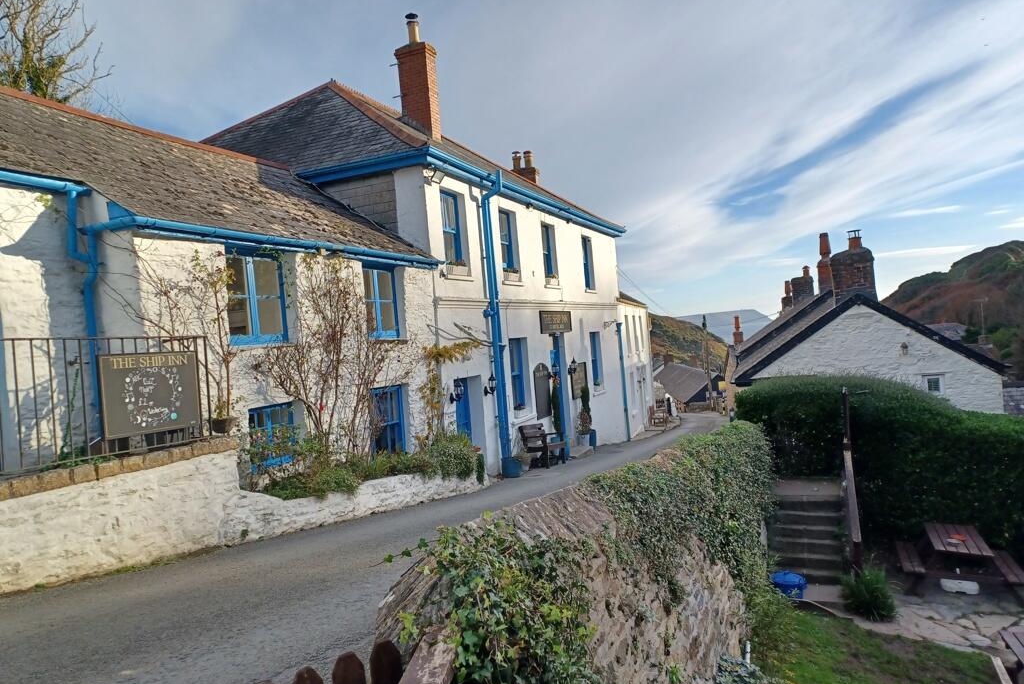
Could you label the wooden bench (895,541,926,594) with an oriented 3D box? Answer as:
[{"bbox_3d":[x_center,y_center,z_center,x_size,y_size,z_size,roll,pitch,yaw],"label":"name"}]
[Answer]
[{"bbox_3d":[5.976,3.435,11.072,0.300,0.460,1.466,-4,0,23],"label":"wooden bench"}]

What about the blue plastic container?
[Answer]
[{"bbox_3d":[4.021,3.530,10.769,0.517,0.340,0.517,-5,0,0],"label":"blue plastic container"}]

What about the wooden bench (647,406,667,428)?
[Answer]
[{"bbox_3d":[5.718,2.980,29.000,0.620,0.870,1.350,-4,0,23],"label":"wooden bench"}]

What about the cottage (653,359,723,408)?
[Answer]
[{"bbox_3d":[12.323,3.228,50.498,4.818,2.947,17.000,-5,0,3],"label":"cottage"}]

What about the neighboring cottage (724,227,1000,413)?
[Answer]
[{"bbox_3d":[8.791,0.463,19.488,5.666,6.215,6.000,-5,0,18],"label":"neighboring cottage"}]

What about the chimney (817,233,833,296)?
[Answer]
[{"bbox_3d":[9.997,-2.475,23.619,0.450,1.980,0.470,-5,0,18],"label":"chimney"}]

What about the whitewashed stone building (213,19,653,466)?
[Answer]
[{"bbox_3d":[-3.573,-2.065,21.524,10.684,11.228,14.000,-4,0,23],"label":"whitewashed stone building"}]

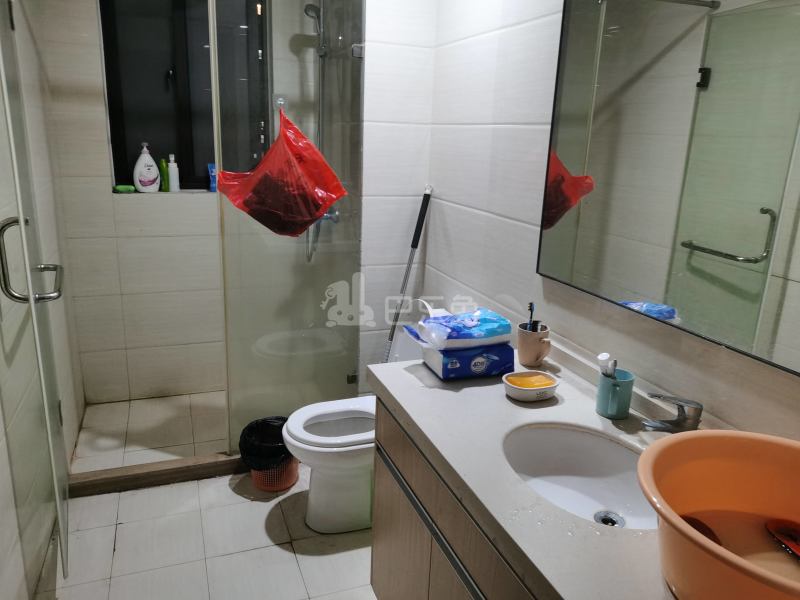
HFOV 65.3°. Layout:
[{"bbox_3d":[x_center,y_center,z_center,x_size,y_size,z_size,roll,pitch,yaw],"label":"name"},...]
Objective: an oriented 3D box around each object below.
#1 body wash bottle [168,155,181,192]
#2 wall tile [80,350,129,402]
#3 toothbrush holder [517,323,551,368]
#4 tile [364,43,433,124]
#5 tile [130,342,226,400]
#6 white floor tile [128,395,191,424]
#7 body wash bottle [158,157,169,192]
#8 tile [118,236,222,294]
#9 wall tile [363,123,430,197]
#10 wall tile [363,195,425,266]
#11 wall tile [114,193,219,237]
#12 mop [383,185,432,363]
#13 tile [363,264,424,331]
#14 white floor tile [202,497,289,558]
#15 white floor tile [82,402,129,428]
[{"bbox_3d":[-1.159,-0.650,3.199,0.054,0.189,0.045,-4,16,-20],"label":"body wash bottle"},{"bbox_3d":[-1.558,0.412,3.315,0.215,0.300,0.012,-4,16,-20],"label":"wall tile"},{"bbox_3d":[0.383,0.132,1.756,0.087,0.105,0.115,-6,17,-28],"label":"toothbrush holder"},{"bbox_3d":[-0.005,-0.878,2.546,0.300,0.300,0.010,-4,16,-20],"label":"tile"},{"bbox_3d":[-1.182,0.388,3.451,0.585,0.300,0.012,-4,16,-20],"label":"tile"},{"bbox_3d":[-1.265,0.577,3.294,0.300,0.010,0.300,-4,16,-20],"label":"white floor tile"},{"bbox_3d":[-1.208,-0.639,3.206,0.046,0.168,0.038,-6,17,-28],"label":"body wash bottle"},{"bbox_3d":[-1.162,-0.190,3.292,0.585,0.300,0.012,-4,16,-20],"label":"tile"},{"bbox_3d":[-0.018,-0.586,2.612,0.299,0.300,0.012,-4,16,-20],"label":"wall tile"},{"bbox_3d":[-0.025,-0.299,2.702,0.303,0.300,0.010,-4,16,-20],"label":"wall tile"},{"bbox_3d":[-1.165,-0.442,3.217,0.560,0.222,0.010,-4,16,-20],"label":"wall tile"},{"bbox_3d":[-0.022,0.124,2.734,0.130,1.276,0.130,10,8,-23],"label":"mop"},{"bbox_3d":[-0.030,-0.012,2.770,0.293,0.300,0.010,-4,16,-20],"label":"tile"},{"bbox_3d":[-0.585,0.855,2.352,0.300,0.012,0.300,-4,16,-20],"label":"white floor tile"},{"bbox_3d":[-1.509,0.598,3.214,0.216,0.012,0.297,-4,16,-20],"label":"white floor tile"}]

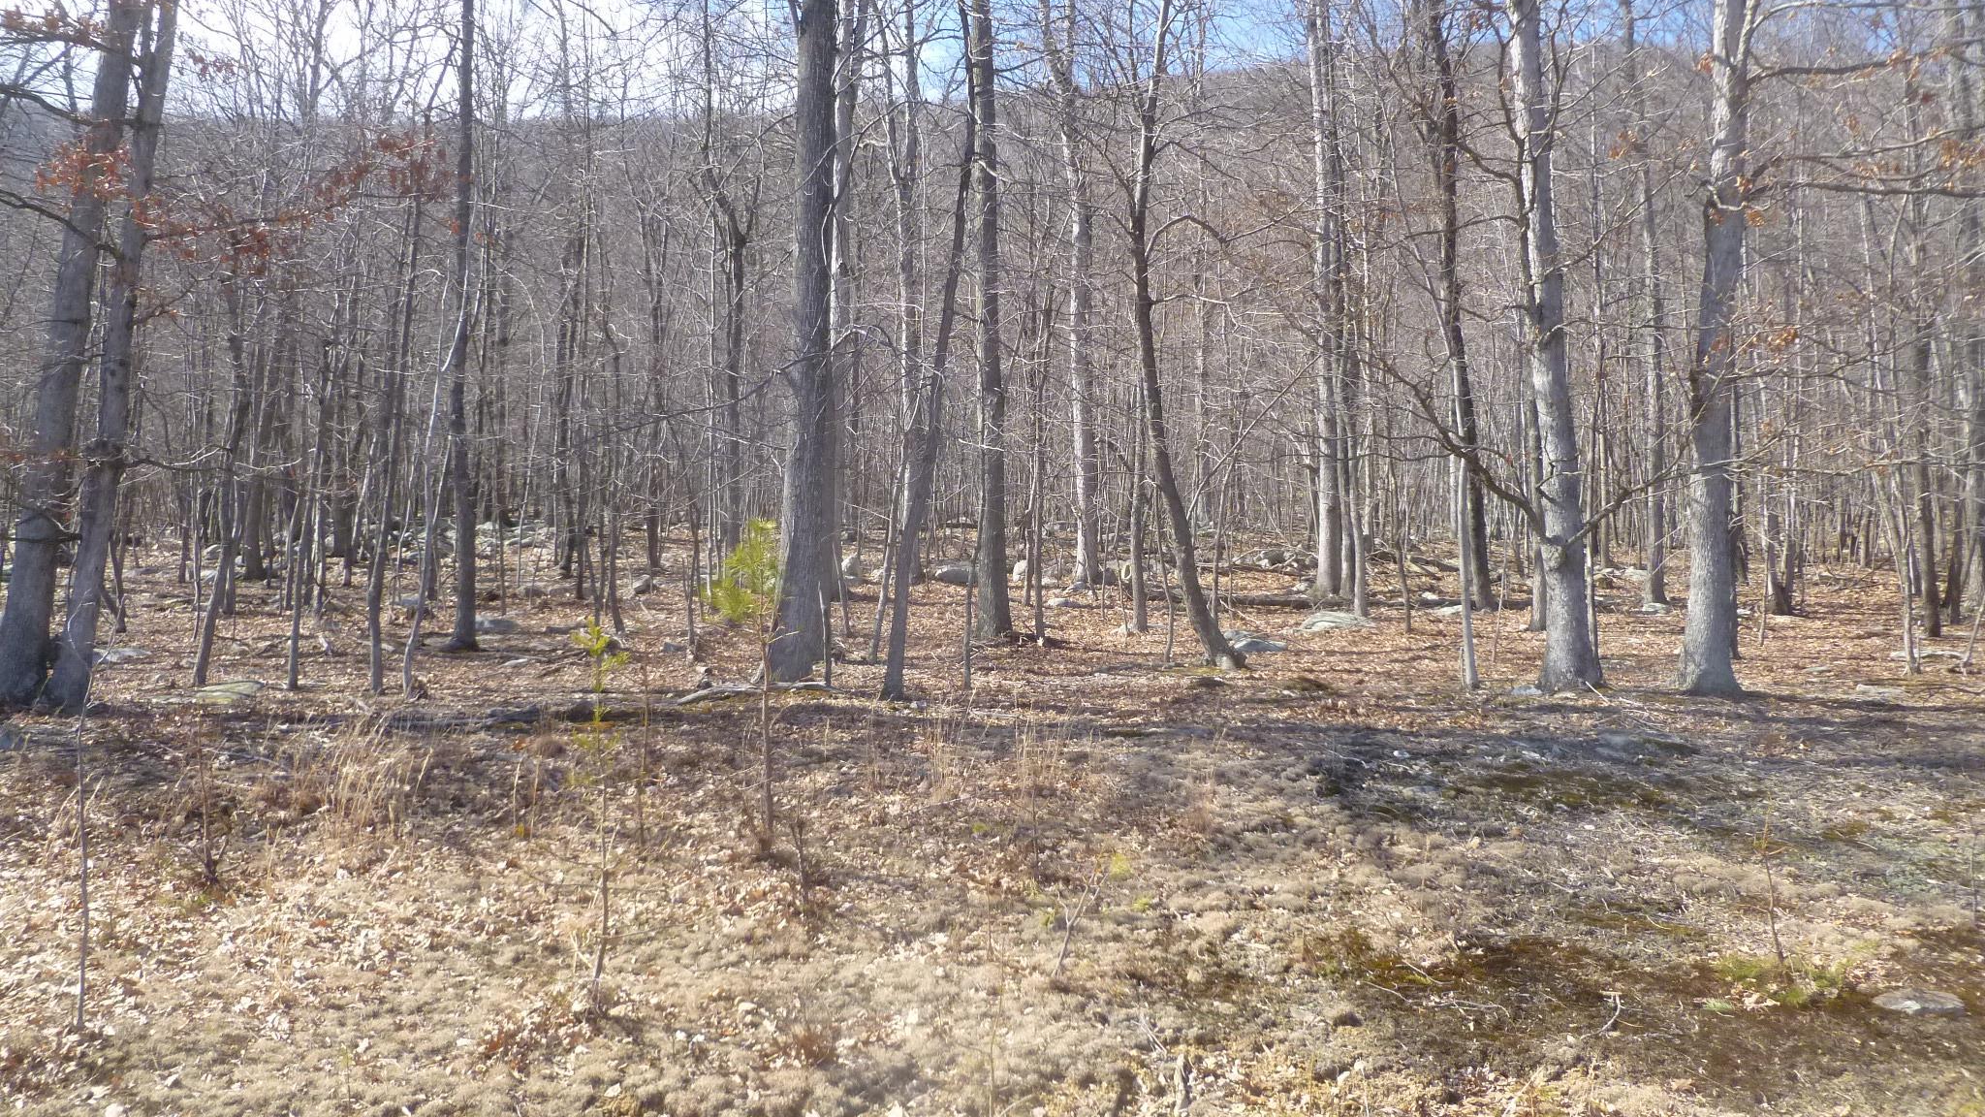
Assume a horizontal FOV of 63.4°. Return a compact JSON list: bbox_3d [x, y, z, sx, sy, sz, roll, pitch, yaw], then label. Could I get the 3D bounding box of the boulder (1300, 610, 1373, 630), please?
[{"bbox_3d":[4.074,0.734,19.000,0.850,0.210,0.620,0,-5,12],"label":"boulder"}]

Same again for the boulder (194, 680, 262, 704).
[{"bbox_3d":[-6.005,1.047,12.600,0.530,0.155,0.400,3,-5,-25],"label":"boulder"}]

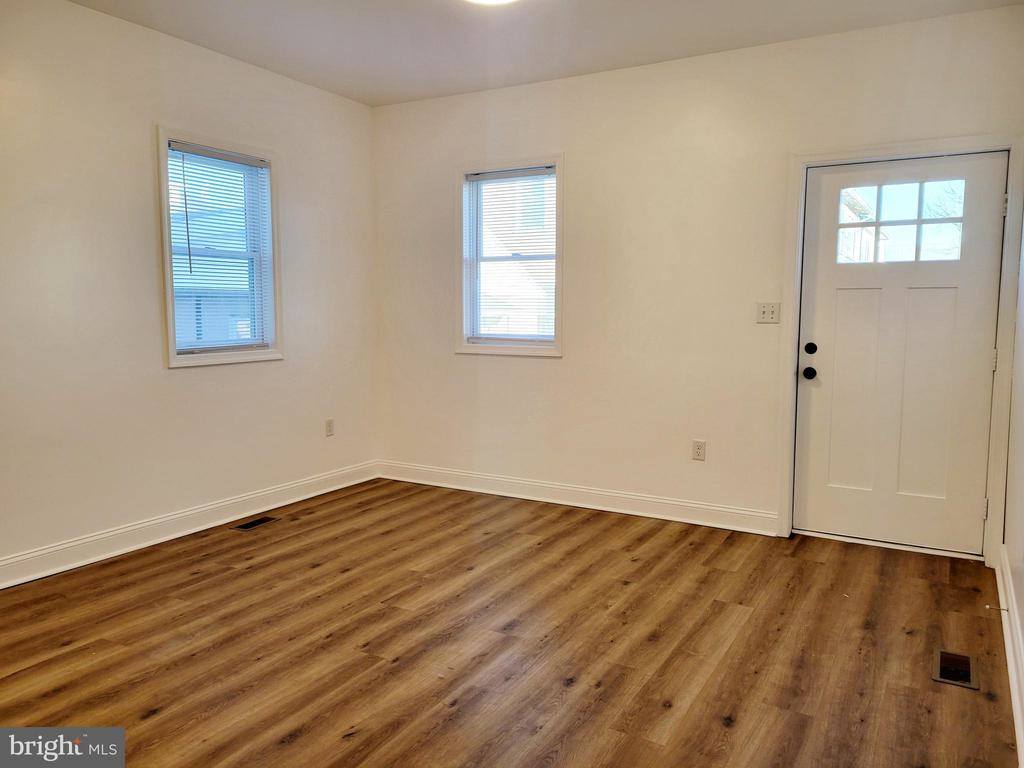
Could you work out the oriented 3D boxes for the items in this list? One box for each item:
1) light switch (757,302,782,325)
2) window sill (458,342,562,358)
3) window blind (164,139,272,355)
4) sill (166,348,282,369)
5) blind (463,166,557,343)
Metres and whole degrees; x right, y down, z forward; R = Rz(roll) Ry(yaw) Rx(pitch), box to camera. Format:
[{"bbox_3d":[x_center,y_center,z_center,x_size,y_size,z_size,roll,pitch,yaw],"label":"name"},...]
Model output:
[{"bbox_3d":[1.444,-0.396,4.334,0.124,0.118,0.014,4,7,30],"label":"light switch"},{"bbox_3d":[-0.025,-0.224,5.207,0.838,0.072,0.060,4,7,30],"label":"window sill"},{"bbox_3d":[-1.703,-0.778,4.538,0.035,1.160,0.700,4,7,30],"label":"window blind"},{"bbox_3d":[-1.693,-0.163,4.591,0.060,0.072,0.840,4,7,30],"label":"sill"},{"bbox_3d":[-0.011,-0.838,5.155,0.700,1.155,0.035,4,7,30],"label":"blind"}]

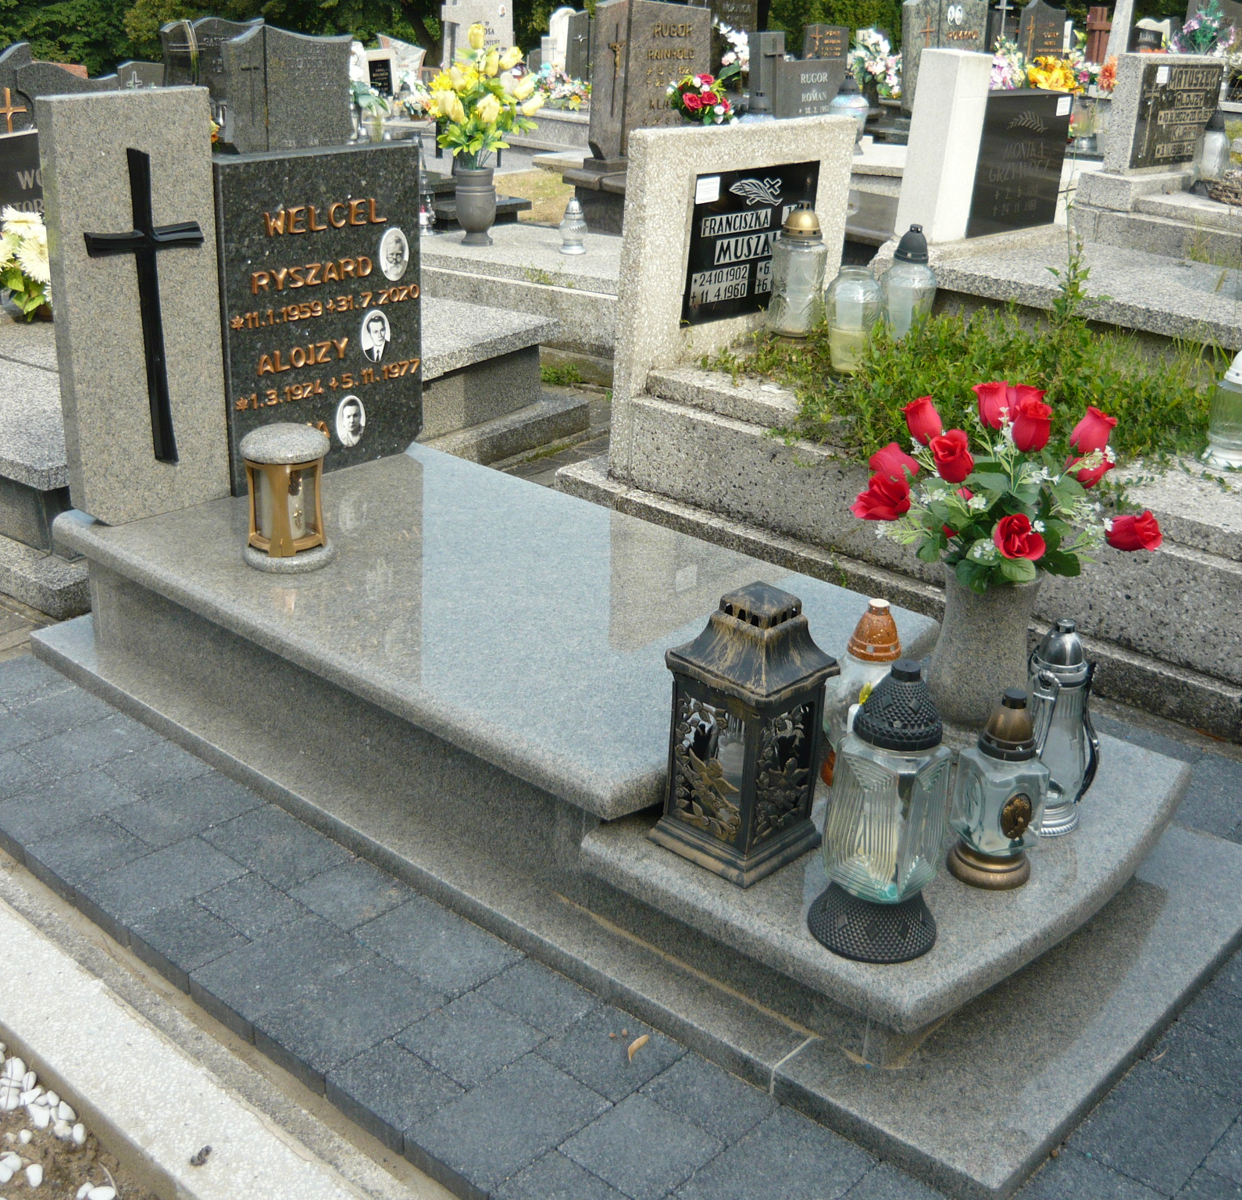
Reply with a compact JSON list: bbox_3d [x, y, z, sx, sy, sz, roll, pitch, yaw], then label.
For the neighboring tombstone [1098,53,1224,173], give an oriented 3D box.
[{"bbox_3d":[2.306,-2.060,6.465,0.103,0.444,0.838,21,29,37],"label":"neighboring tombstone"}]

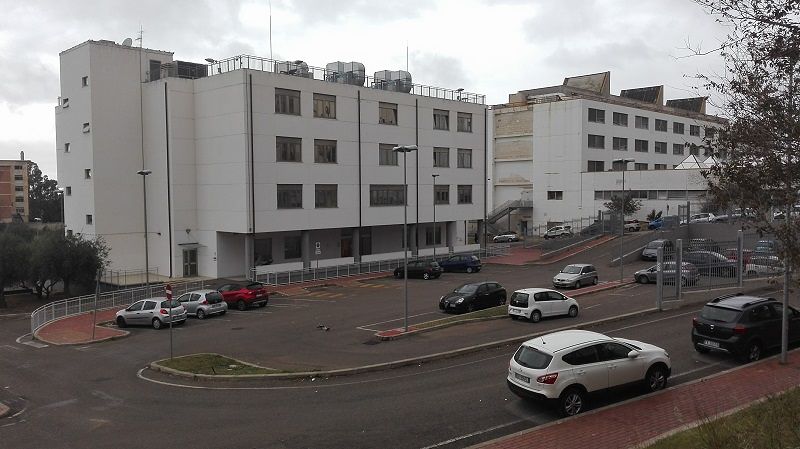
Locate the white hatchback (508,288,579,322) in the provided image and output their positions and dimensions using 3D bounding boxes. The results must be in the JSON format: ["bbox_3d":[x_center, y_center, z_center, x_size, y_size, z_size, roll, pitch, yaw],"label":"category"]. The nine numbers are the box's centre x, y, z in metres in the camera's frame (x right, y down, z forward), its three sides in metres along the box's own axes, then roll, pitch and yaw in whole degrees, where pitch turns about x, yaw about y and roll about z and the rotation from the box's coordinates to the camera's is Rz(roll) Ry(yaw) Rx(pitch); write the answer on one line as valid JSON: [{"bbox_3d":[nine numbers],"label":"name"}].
[{"bbox_3d":[7.383,4.062,29.245,3.570,1.490,1.645,-2,1,-26],"label":"white hatchback"}]

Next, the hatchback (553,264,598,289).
[{"bbox_3d":[12.262,3.627,39.914,3.750,1.450,1.670,-3,0,-43],"label":"hatchback"}]

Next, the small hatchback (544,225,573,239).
[{"bbox_3d":[20.908,1.148,75.788,1.645,1.487,3.766,-4,3,-41],"label":"small hatchback"}]

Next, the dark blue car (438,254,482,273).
[{"bbox_3d":[5.241,3.557,51.733,3.911,1.507,1.690,-2,1,26],"label":"dark blue car"}]

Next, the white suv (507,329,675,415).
[{"bbox_3d":[5.050,3.670,15.033,4.338,1.618,1.786,-8,4,-21],"label":"white suv"}]

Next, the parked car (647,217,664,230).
[{"bbox_3d":[29.232,-0.155,63.500,3.700,1.500,1.620,-2,2,33],"label":"parked car"}]

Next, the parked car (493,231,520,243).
[{"bbox_3d":[15.237,1.780,82.174,3.915,1.439,1.664,2,4,44],"label":"parked car"}]

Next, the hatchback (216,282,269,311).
[{"bbox_3d":[-10.346,4.499,36.440,4.200,1.570,1.790,0,2,35],"label":"hatchback"}]

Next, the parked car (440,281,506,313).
[{"bbox_3d":[4.142,4.053,32.318,4.100,1.450,1.740,-3,1,-38],"label":"parked car"}]

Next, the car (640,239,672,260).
[{"bbox_3d":[22.802,2.254,50.694,1.680,1.470,3.950,3,6,37],"label":"car"}]

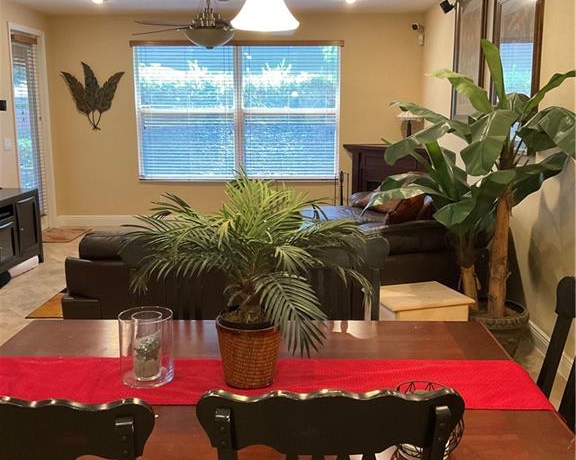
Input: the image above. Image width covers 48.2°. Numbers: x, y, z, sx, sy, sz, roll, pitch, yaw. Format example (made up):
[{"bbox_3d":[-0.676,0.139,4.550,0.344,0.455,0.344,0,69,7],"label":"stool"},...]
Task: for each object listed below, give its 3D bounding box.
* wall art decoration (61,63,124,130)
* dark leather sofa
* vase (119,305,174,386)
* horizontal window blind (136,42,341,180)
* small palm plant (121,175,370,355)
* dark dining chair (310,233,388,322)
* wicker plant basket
[{"bbox_3d":[-2.516,-1.717,8.296,0.830,0.860,0.050,0,11,1],"label":"wall art decoration"},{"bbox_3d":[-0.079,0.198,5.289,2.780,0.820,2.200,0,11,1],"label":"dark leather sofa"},{"bbox_3d":[-0.447,0.370,2.046,0.164,0.210,0.164,0,11,1],"label":"vase"},{"bbox_3d":[-0.645,-1.509,8.304,2.680,1.770,0.080,0,11,1],"label":"horizontal window blind"},{"bbox_3d":[-0.117,0.088,1.966,0.750,0.520,0.660,0,11,1],"label":"small palm plant"},{"bbox_3d":[0.188,0.594,2.704,0.510,1.040,0.570,0,11,1],"label":"dark dining chair"},{"bbox_3d":[-0.122,0.376,2.035,0.204,0.200,0.204,0,11,1],"label":"wicker plant basket"}]

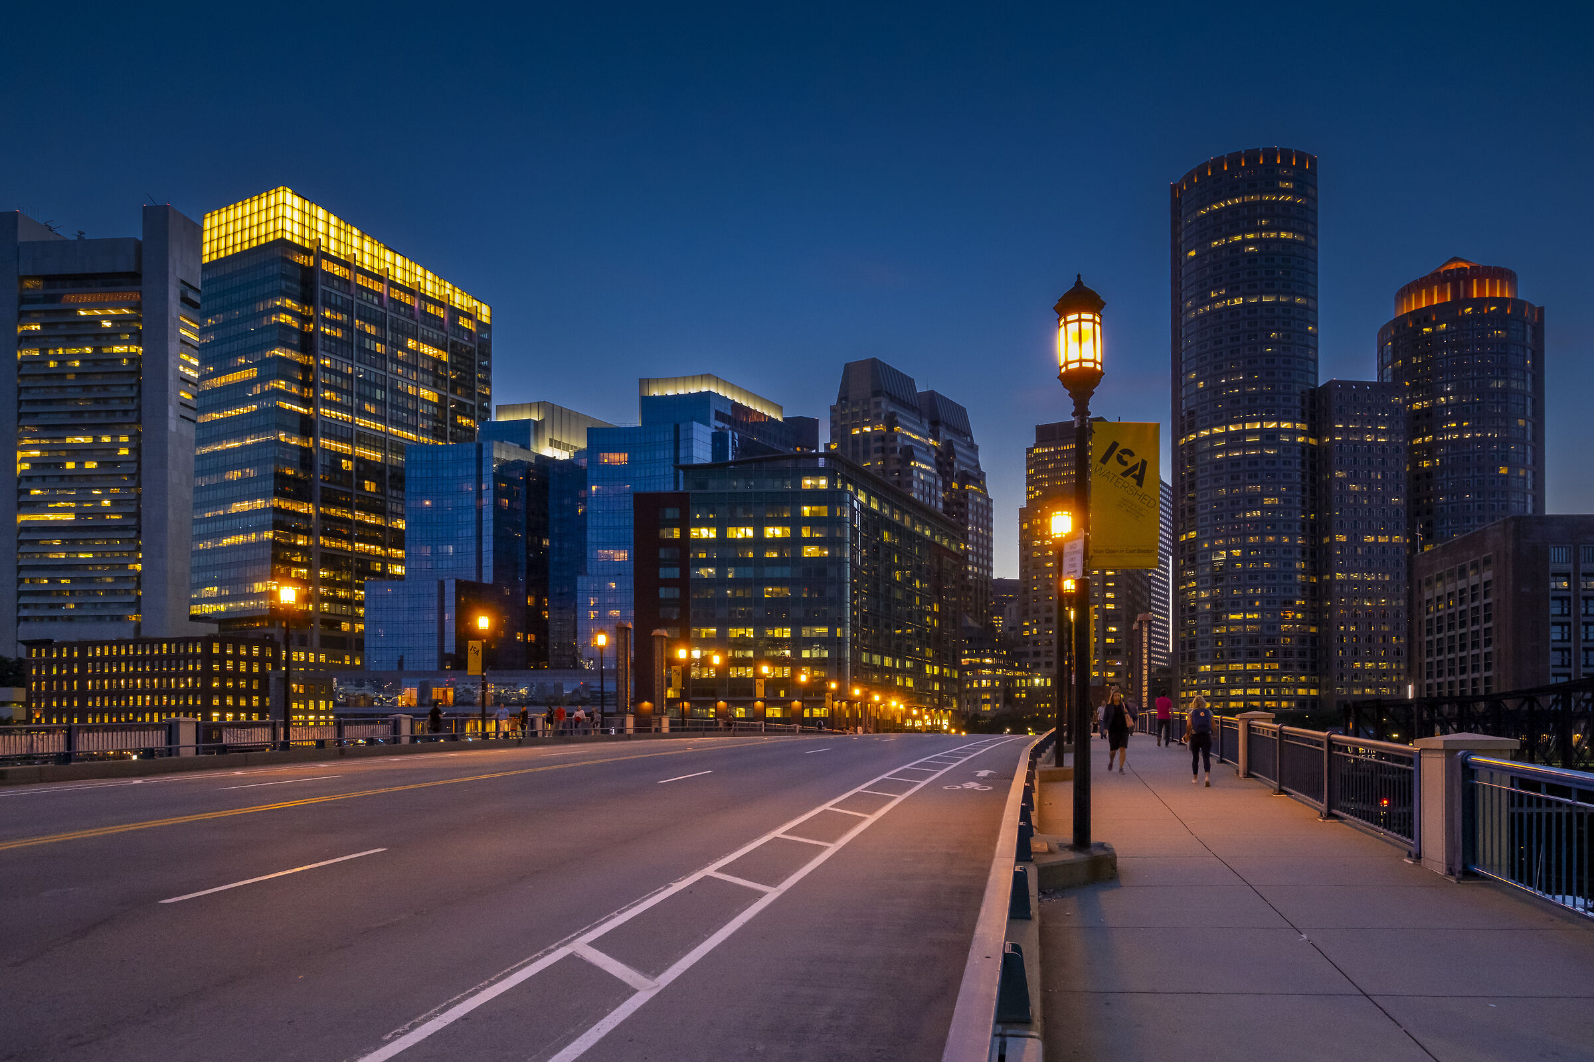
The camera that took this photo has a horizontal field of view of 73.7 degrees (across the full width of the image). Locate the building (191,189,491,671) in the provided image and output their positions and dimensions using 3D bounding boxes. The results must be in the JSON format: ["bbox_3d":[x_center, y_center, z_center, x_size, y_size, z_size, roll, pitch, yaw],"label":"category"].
[{"bbox_3d":[-119.500,-6.500,288.000,37.000,130.000,64.000,-3,-6,32],"label":"building"}]

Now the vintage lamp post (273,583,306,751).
[{"bbox_3d":[-13.650,3.500,28.500,0.420,4.700,0.420,-1,-4,13],"label":"vintage lamp post"}]

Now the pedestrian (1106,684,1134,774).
[{"bbox_3d":[6.390,3.930,21.000,0.540,1.670,0.420,-1,-4,14],"label":"pedestrian"}]

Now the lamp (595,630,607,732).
[{"bbox_3d":[-9.230,7.122,50.200,0.450,4.950,0.450,-1,-5,15],"label":"lamp"}]

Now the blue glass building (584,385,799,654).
[{"bbox_3d":[-20.100,9.500,233.000,28.000,76.000,44.000,-3,-6,30],"label":"blue glass building"}]

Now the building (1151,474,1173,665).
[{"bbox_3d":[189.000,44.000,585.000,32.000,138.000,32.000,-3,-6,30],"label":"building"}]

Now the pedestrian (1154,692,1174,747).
[{"bbox_3d":[11.907,6.128,34.500,0.550,1.740,0.420,-1,-5,11],"label":"pedestrian"}]

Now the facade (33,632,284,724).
[{"bbox_3d":[-161.000,41.000,266.000,64.000,25.000,22.000,-3,-6,27],"label":"facade"}]

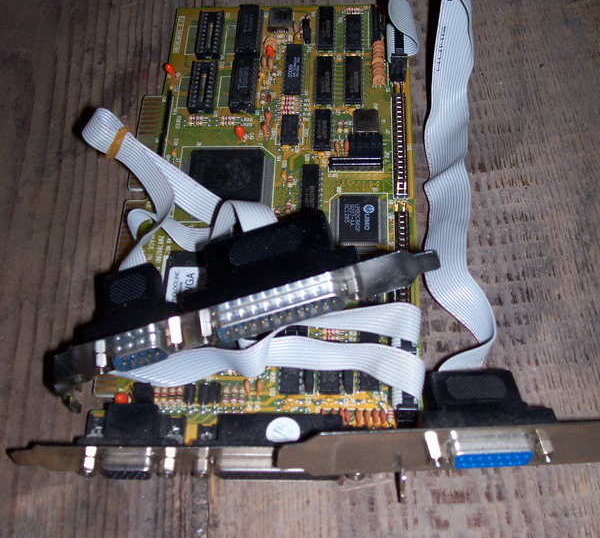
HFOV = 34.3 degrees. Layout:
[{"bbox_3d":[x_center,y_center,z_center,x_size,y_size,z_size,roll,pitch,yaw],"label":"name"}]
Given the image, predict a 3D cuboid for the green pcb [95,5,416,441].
[{"bbox_3d":[-0.012,-0.031,0.358,0.107,0.014,0.205,0,56,4],"label":"green pcb"}]

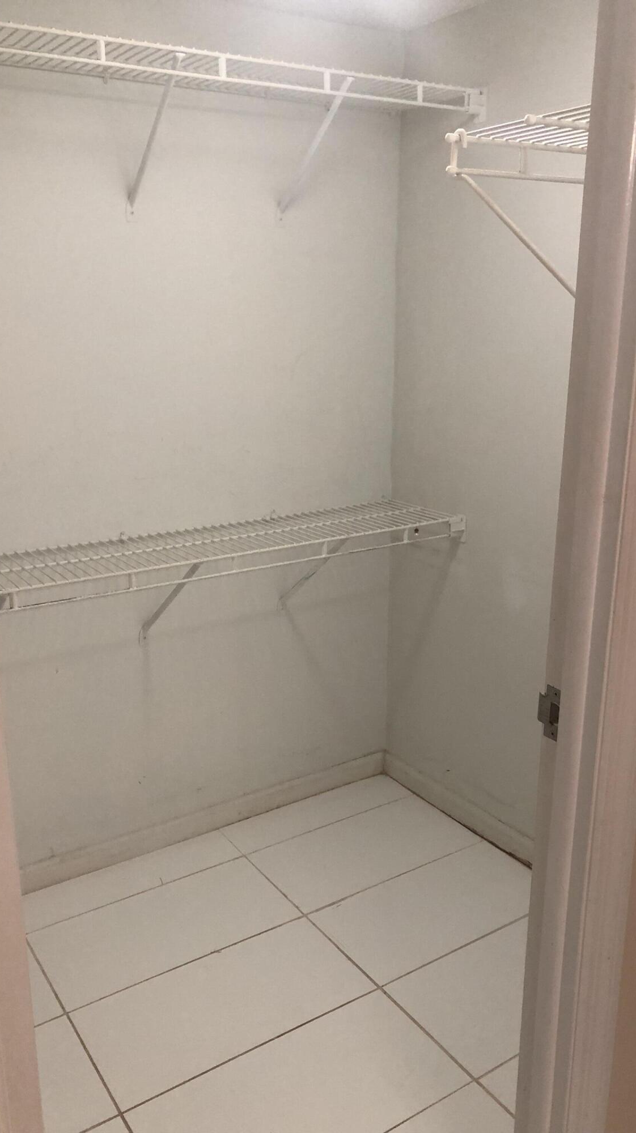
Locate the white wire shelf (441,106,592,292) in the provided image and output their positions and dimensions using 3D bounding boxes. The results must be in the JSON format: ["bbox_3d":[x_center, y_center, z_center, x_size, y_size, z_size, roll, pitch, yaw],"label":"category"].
[{"bbox_3d":[0.562,-0.466,1.334,0.738,0.296,0.315,-10,19,-31],"label":"white wire shelf"}]

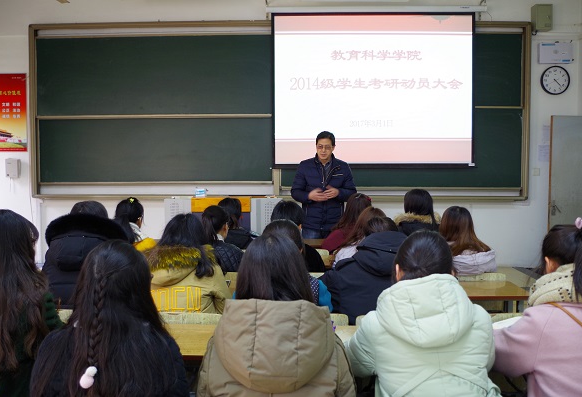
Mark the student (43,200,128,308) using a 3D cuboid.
[{"bbox_3d":[-1.001,0.431,2.660,0.460,0.745,0.400,0,3,2],"label":"student"}]

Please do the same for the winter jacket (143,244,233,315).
[{"bbox_3d":[-0.506,0.510,2.648,0.450,0.589,0.400,0,3,3],"label":"winter jacket"}]

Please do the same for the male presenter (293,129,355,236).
[{"bbox_3d":[0.293,0.259,4.713,0.580,1.735,0.380,0,3,5],"label":"male presenter"}]

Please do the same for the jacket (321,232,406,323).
[{"bbox_3d":[0.393,0.476,2.618,0.500,0.664,0.400,0,3,6],"label":"jacket"}]

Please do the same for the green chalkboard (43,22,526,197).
[{"bbox_3d":[-0.173,-1.045,6.252,6.008,2.086,0.100,0,3,2],"label":"green chalkboard"}]

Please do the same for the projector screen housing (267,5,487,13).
[{"bbox_3d":[0.990,-2.183,5.989,2.525,0.075,0.090,0,3,2],"label":"projector screen housing"}]

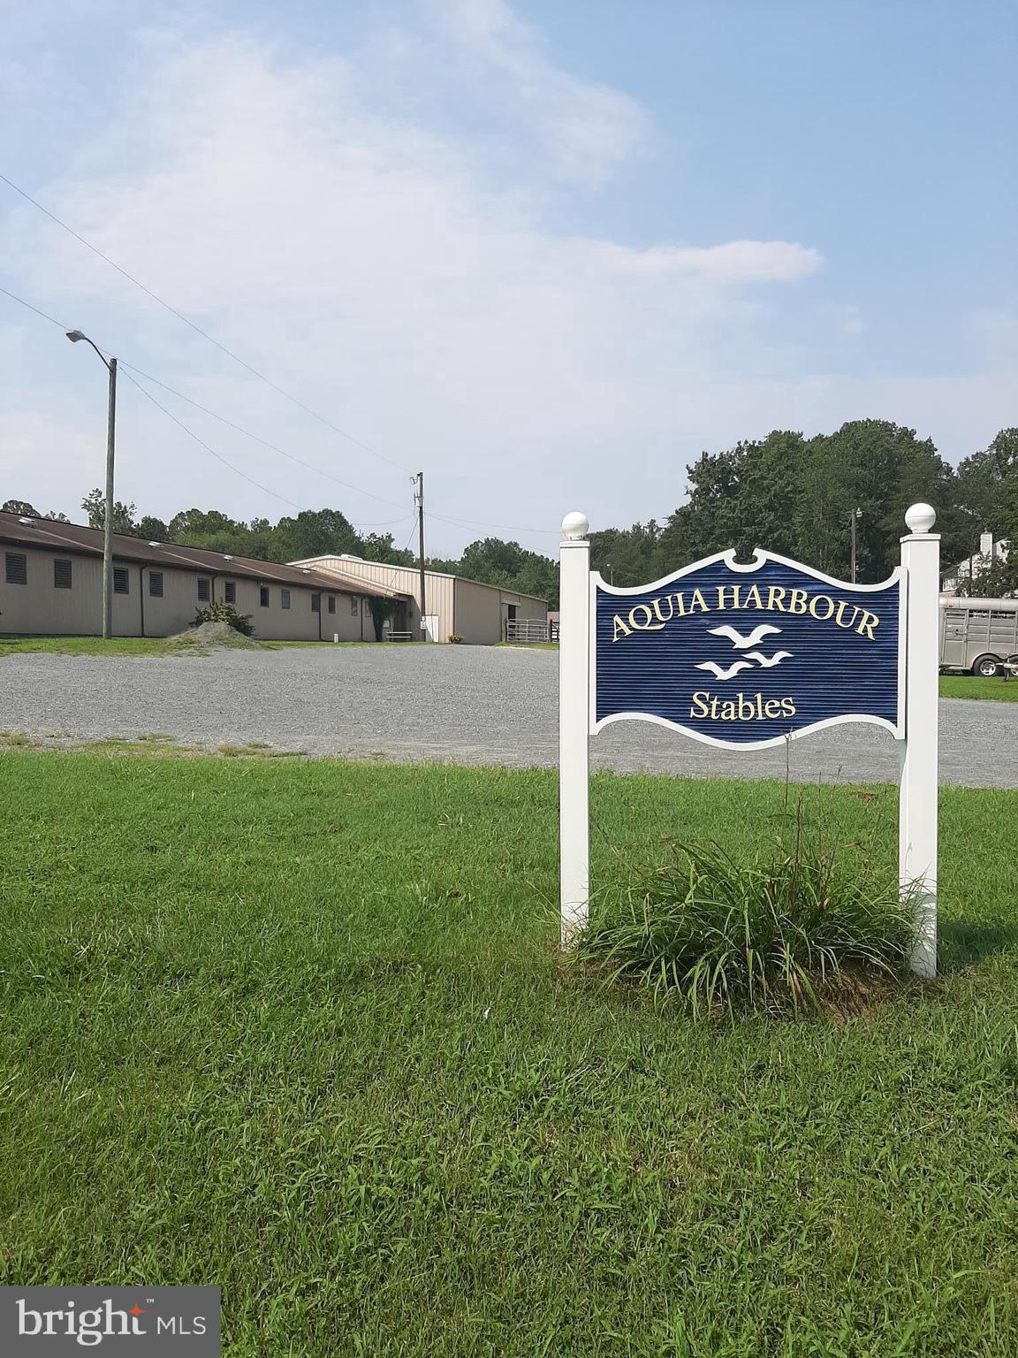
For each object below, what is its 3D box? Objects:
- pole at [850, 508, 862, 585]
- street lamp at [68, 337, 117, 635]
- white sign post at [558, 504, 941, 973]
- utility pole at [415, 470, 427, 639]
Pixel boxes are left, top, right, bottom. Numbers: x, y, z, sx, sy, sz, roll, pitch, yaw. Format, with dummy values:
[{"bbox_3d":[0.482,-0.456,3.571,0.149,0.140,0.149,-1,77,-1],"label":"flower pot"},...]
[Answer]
[{"bbox_3d":[18.759,-5.118,54.871,0.600,8.352,0.300,0,1,11],"label":"pole"},{"bbox_3d":[-12.031,-5.443,29.276,0.360,8.550,1.750,2,1,29],"label":"street lamp"},{"bbox_3d":[1.089,0.262,4.718,1.691,2.103,0.140,0,1,9],"label":"white sign post"},{"bbox_3d":[-5.702,-7.924,65.724,0.750,10.984,0.550,-1,2,-45],"label":"utility pole"}]

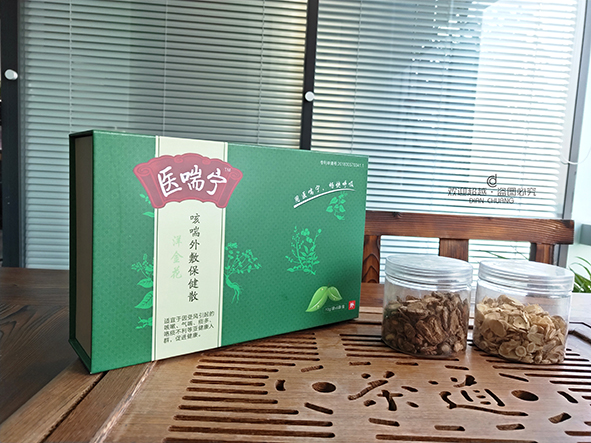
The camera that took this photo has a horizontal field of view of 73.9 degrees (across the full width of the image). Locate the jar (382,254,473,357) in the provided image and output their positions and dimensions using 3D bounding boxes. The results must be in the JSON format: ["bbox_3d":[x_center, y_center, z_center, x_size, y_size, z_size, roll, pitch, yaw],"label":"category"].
[{"bbox_3d":[0.145,0.089,0.435,0.090,0.089,0.090,3,4,0],"label":"jar"}]

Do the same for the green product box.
[{"bbox_3d":[-0.067,0.021,0.447,0.316,0.202,0.094,-1,5,-37],"label":"green product box"}]

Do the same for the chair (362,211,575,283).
[{"bbox_3d":[0.320,0.439,0.649,0.489,0.877,0.470,3,4,0],"label":"chair"}]

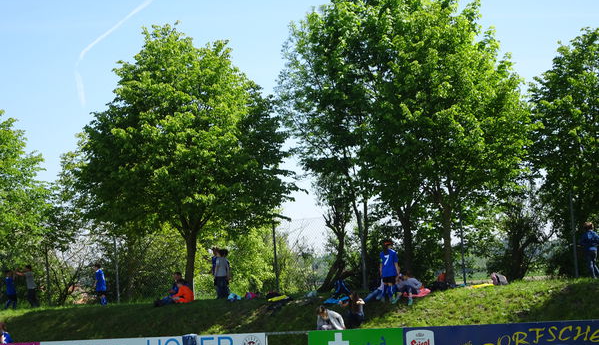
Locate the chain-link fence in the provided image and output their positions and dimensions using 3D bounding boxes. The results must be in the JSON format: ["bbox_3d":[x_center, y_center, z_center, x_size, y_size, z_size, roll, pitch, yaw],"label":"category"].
[{"bbox_3d":[-4.387,2.895,41.900,12.980,2.050,0.100,-7,-7,36],"label":"chain-link fence"}]

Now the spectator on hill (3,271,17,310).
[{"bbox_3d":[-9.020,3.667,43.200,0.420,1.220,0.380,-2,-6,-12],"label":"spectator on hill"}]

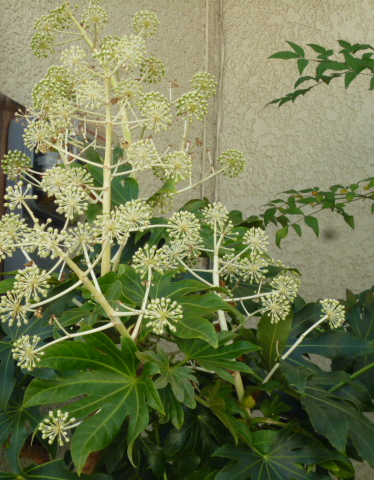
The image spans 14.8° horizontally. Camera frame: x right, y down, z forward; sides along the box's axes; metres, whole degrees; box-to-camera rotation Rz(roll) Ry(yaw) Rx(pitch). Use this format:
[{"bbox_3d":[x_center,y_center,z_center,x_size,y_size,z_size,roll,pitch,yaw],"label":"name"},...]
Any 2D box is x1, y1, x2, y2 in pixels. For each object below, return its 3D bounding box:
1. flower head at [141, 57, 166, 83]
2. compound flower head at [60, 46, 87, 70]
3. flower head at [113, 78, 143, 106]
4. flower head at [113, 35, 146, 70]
[{"bbox_3d":[-0.049,-0.239,2.030,0.037,0.039,0.037,3,-12,-2],"label":"flower head"},{"bbox_3d":[-0.157,-0.252,2.000,0.039,0.033,0.036,3,-12,-5],"label":"compound flower head"},{"bbox_3d":[-0.080,-0.201,1.960,0.041,0.038,0.039,3,-12,-3],"label":"flower head"},{"bbox_3d":[-0.080,-0.260,2.000,0.046,0.049,0.046,2,-12,0],"label":"flower head"}]

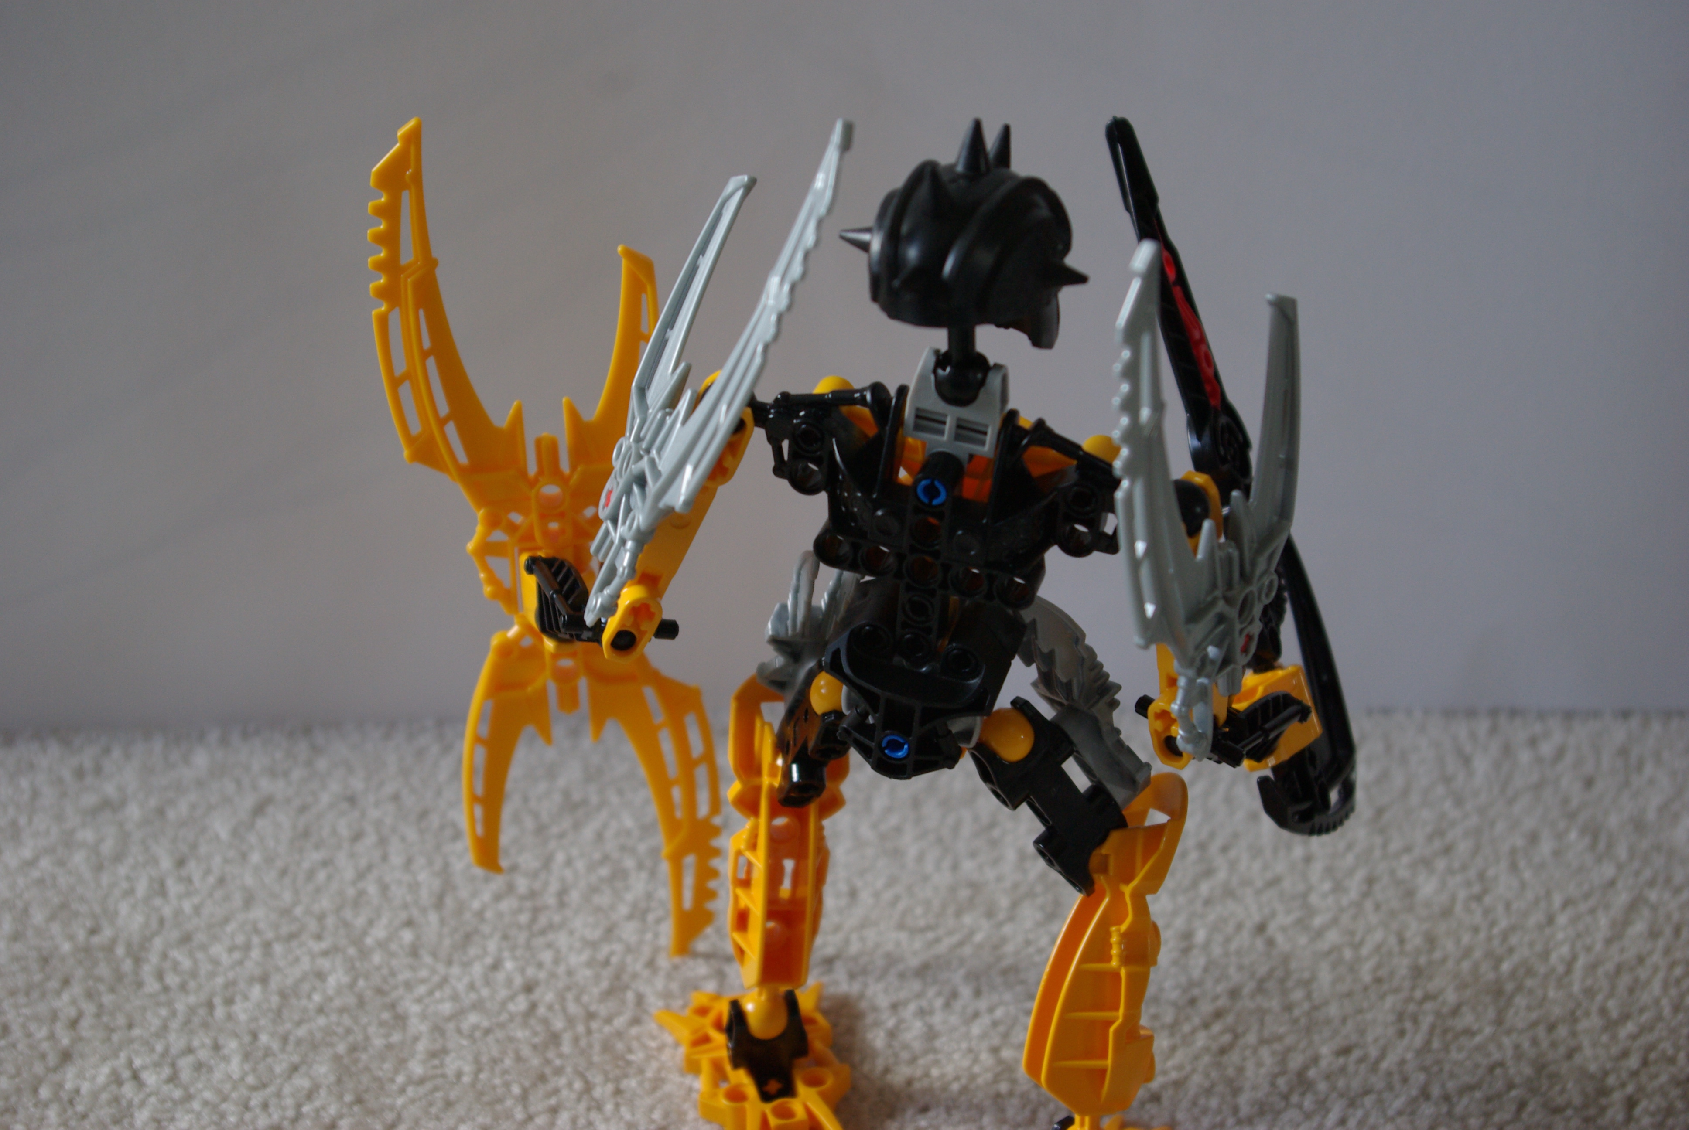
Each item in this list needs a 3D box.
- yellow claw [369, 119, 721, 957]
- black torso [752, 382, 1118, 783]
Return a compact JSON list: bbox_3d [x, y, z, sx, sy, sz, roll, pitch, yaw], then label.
[{"bbox_3d":[-0.057,0.004,0.538,0.060,0.199,0.014,-7,30,-8],"label":"yellow claw"},{"bbox_3d":[0.015,0.001,0.463,0.068,0.072,0.034,13,36,12],"label":"black torso"}]

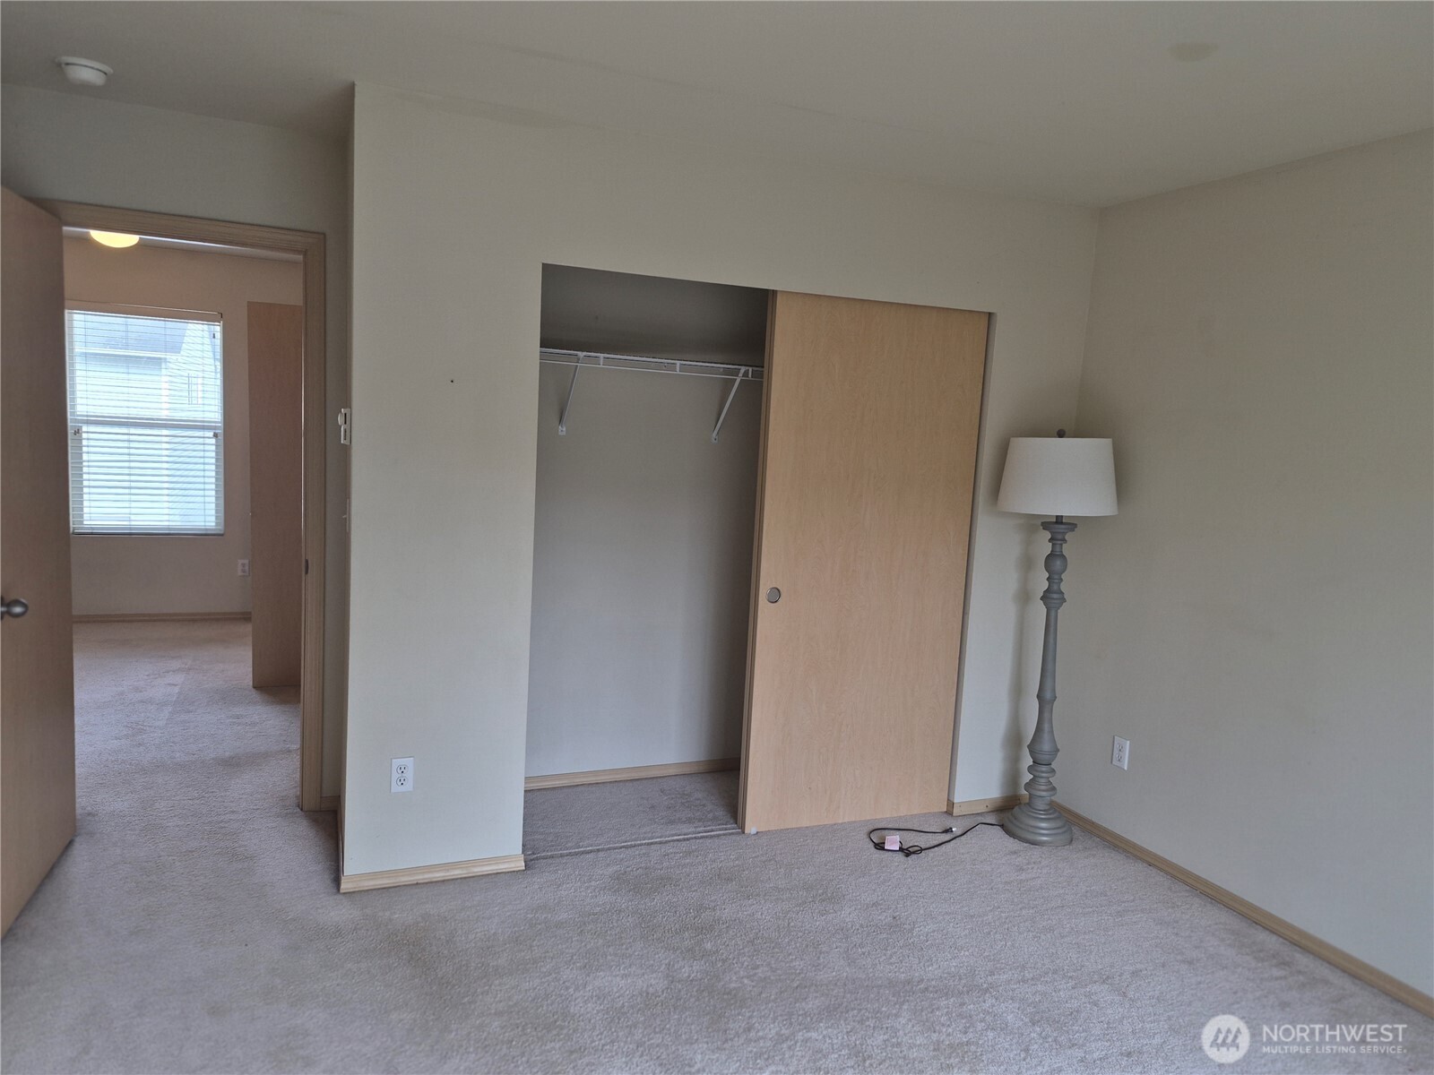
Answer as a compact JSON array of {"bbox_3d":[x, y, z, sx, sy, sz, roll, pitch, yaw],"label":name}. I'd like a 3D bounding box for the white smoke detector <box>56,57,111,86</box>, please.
[{"bbox_3d":[-1.825,-1.346,2.756,0.133,0.050,0.133,0,7,-23],"label":"white smoke detector"}]

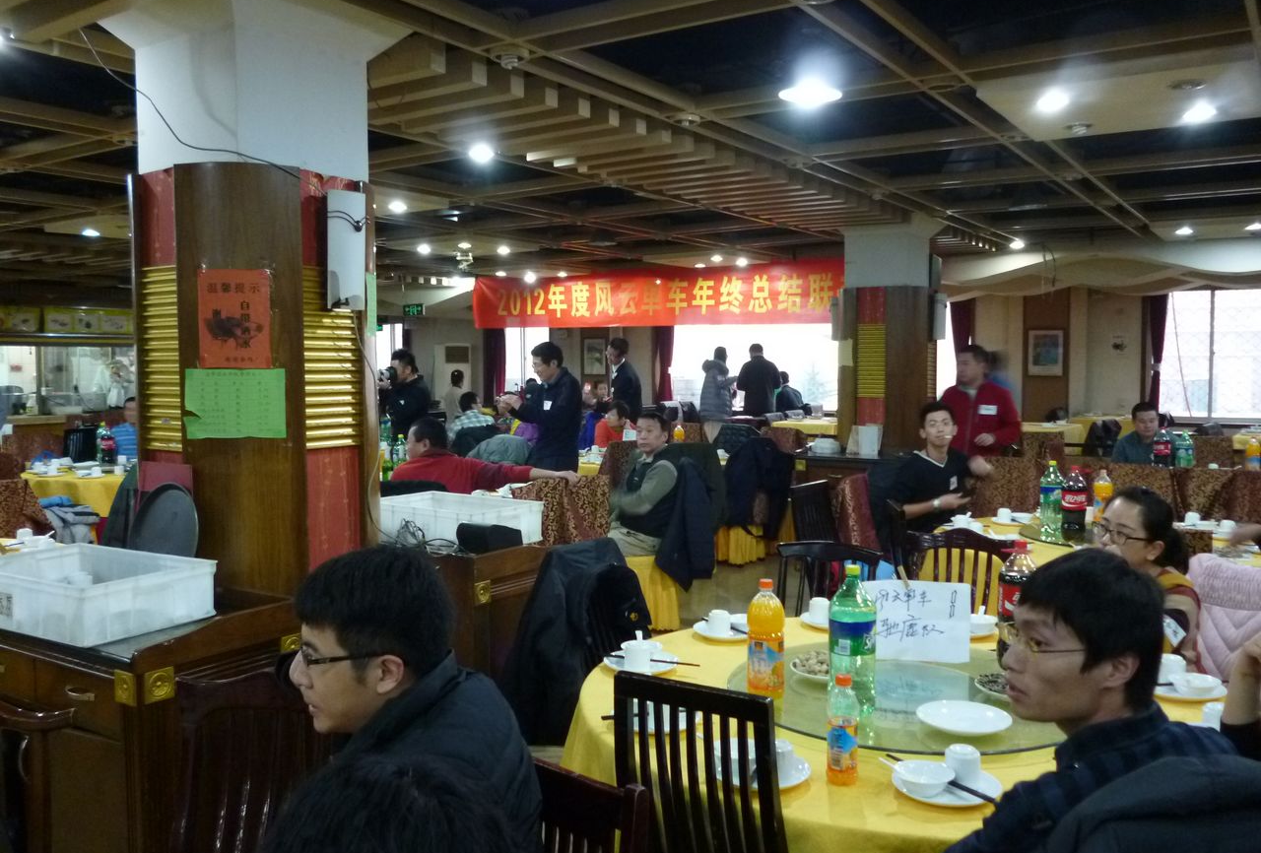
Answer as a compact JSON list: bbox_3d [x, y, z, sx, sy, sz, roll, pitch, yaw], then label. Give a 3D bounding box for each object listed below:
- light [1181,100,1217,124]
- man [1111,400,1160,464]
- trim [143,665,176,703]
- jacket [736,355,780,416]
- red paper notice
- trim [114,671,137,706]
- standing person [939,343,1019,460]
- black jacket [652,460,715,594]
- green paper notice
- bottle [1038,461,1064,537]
[{"bbox_3d":[2.463,-1.361,4.424,0.150,0.070,0.150,3,5,34],"label":"light"},{"bbox_3d":[3.776,0.444,7.527,0.560,1.280,0.700,1,4,20],"label":"man"},{"bbox_3d":[-1.188,0.654,2.577,0.010,0.072,0.075,3,5,34],"label":"trim"},{"bbox_3d":[1.613,-0.529,12.900,0.560,0.770,0.320,0,4,3],"label":"jacket"},{"bbox_3d":[-1.185,-0.324,3.060,0.212,0.297,0.015,-1,4,-11],"label":"red paper notice"},{"bbox_3d":[-1.217,0.632,2.460,0.085,0.080,0.012,3,5,34],"label":"trim"},{"bbox_3d":[2.152,0.320,6.250,0.550,1.660,0.380,1,4,18],"label":"standing person"},{"bbox_3d":[0.284,0.519,5.400,0.320,0.690,0.420,1,4,12],"label":"black jacket"},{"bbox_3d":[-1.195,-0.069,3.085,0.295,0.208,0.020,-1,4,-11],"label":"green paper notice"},{"bbox_3d":[1.869,0.326,4.504,0.107,0.335,0.107,2,4,24],"label":"bottle"}]

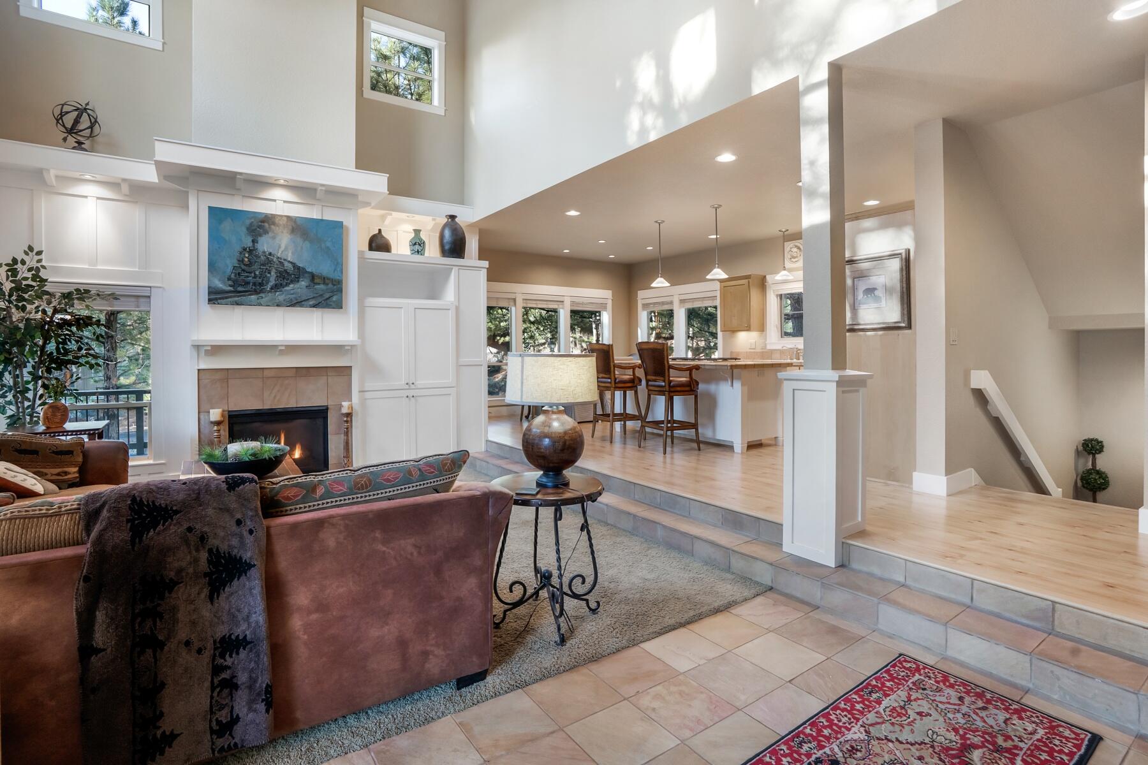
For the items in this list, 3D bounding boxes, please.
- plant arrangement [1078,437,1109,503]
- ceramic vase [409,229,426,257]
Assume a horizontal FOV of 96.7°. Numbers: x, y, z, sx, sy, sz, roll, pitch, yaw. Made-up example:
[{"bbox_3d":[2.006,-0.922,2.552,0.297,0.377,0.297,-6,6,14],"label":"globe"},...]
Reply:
[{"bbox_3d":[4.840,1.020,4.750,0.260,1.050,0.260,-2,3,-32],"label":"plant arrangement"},{"bbox_3d":[-1.870,-1.655,6.100,0.195,0.345,0.195,-2,3,-32],"label":"ceramic vase"}]

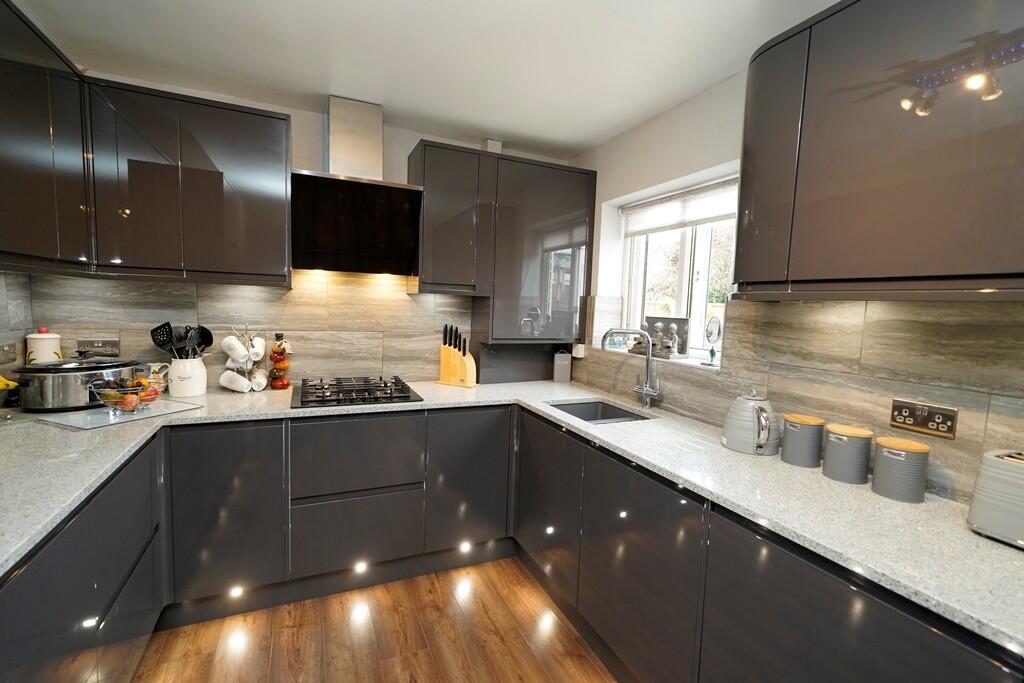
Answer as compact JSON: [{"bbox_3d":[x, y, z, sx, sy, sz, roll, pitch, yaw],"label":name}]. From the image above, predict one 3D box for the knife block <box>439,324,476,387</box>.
[{"bbox_3d":[-0.308,0.080,2.541,0.220,0.360,0.100,4,5,23],"label":"knife block"}]

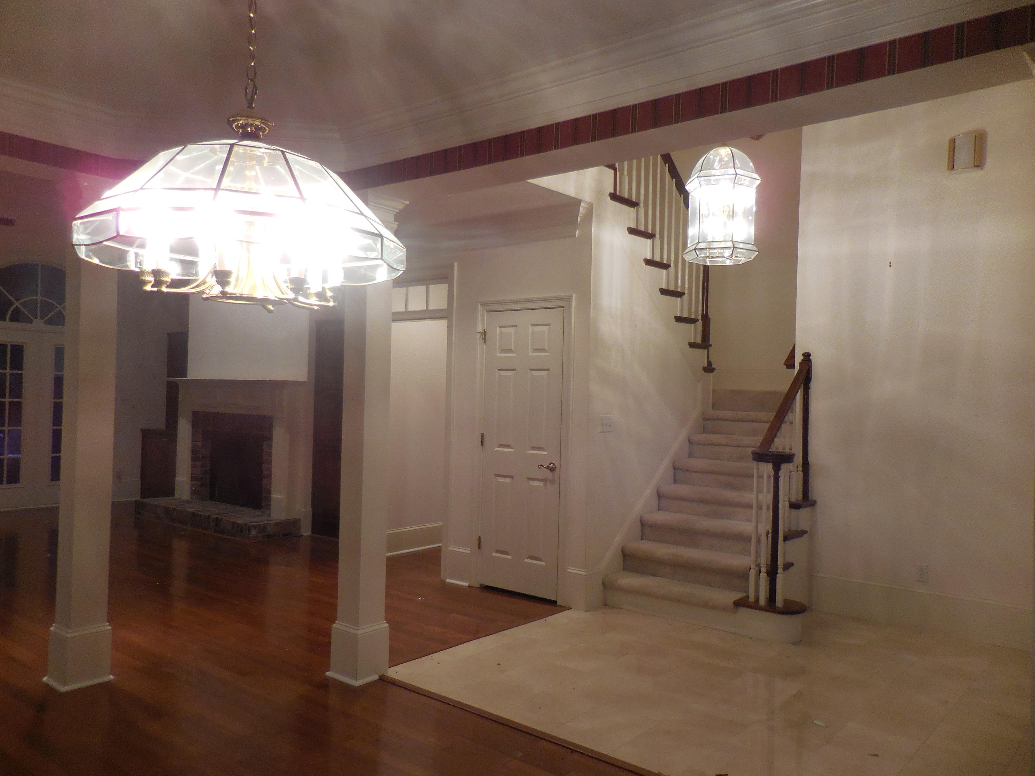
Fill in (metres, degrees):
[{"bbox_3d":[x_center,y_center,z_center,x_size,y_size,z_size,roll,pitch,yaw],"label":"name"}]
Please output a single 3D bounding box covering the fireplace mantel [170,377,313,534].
[{"bbox_3d":[-3.128,0.678,8.251,2.330,1.530,0.440,0,-2,38],"label":"fireplace mantel"}]

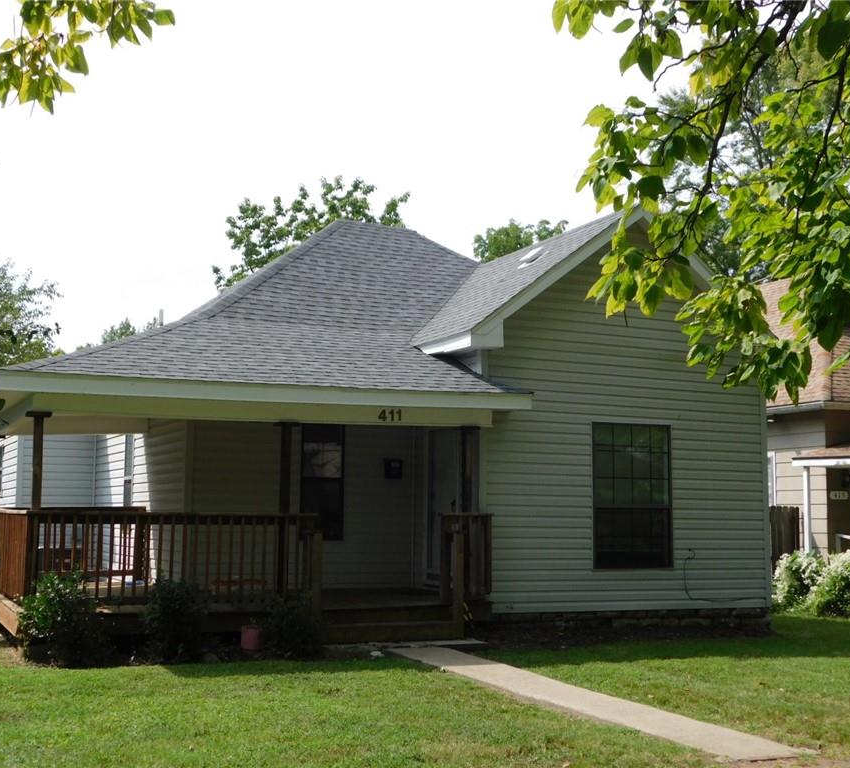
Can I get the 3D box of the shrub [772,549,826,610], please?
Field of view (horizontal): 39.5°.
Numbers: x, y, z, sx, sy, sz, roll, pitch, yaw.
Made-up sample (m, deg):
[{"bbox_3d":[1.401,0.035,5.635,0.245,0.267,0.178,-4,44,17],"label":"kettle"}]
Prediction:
[{"bbox_3d":[5.871,3.081,18.600,0.950,0.980,0.900,3,-7,-25],"label":"shrub"}]

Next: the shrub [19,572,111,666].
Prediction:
[{"bbox_3d":[-3.408,2.232,11.216,0.850,0.880,0.800,3,-7,-25],"label":"shrub"}]

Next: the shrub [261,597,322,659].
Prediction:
[{"bbox_3d":[-1.372,2.502,12.158,0.610,0.630,0.580,0,-6,0],"label":"shrub"}]

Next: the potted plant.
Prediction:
[{"bbox_3d":[-1.763,2.565,12.021,0.240,0.325,0.240,3,-7,-25],"label":"potted plant"}]

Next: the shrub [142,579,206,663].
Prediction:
[{"bbox_3d":[-2.467,2.329,11.654,0.640,0.810,0.620,3,-7,-25],"label":"shrub"}]

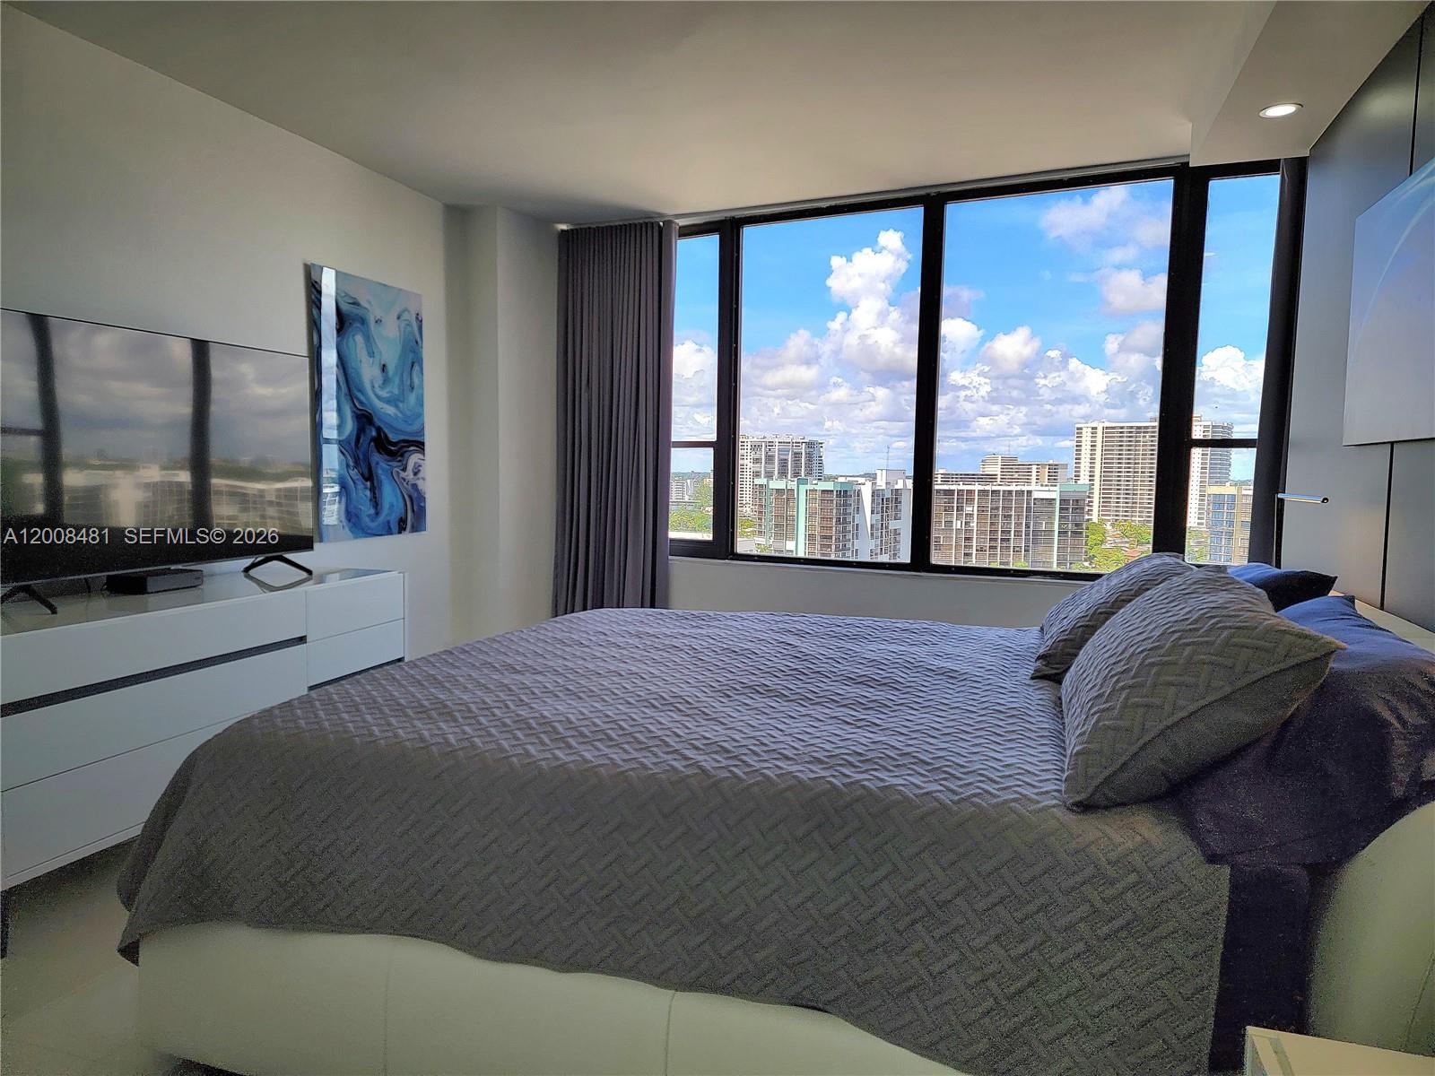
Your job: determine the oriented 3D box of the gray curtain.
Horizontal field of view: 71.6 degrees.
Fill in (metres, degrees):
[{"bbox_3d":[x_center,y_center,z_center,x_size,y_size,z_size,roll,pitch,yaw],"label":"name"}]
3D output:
[{"bbox_3d":[-0.538,-0.401,5.158,0.698,2.395,0.140,3,4,25],"label":"gray curtain"}]

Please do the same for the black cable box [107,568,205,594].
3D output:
[{"bbox_3d":[-1.801,0.138,3.203,0.150,0.056,0.220,2,4,18],"label":"black cable box"}]

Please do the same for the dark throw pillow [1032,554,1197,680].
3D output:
[{"bbox_3d":[1.202,0.225,3.169,0.490,0.200,0.860,-42,-9,16],"label":"dark throw pillow"}]

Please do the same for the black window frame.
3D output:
[{"bbox_3d":[0.939,-0.690,4.501,2.922,1.706,0.100,3,4,25],"label":"black window frame"}]

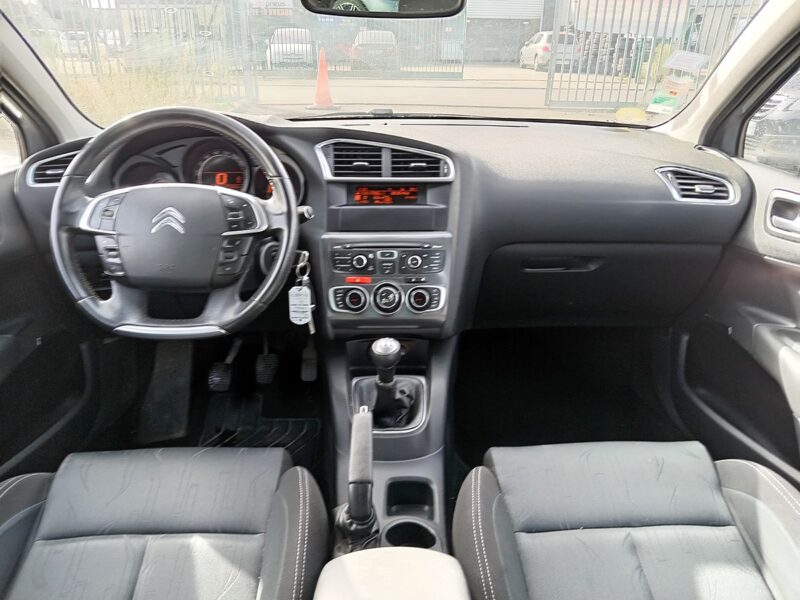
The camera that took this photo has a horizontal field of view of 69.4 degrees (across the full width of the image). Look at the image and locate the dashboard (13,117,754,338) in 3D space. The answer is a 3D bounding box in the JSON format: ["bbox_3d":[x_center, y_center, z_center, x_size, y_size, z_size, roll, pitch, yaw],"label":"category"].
[{"bbox_3d":[-0.030,-0.190,1.225,1.450,0.430,0.530,0,25,0],"label":"dashboard"}]

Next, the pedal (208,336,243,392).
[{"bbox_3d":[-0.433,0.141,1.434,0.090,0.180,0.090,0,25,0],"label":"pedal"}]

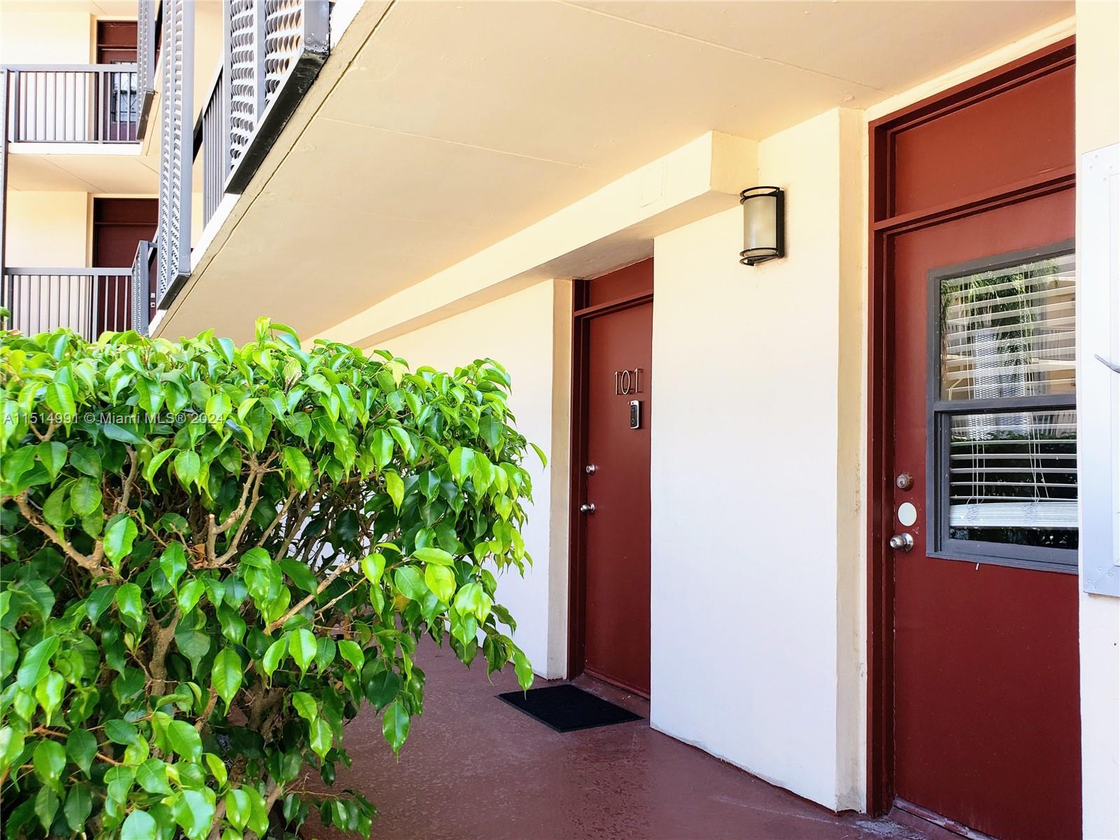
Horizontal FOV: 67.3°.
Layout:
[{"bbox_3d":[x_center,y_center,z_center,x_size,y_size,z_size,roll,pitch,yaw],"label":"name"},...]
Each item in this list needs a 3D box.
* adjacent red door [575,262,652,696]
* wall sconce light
[{"bbox_3d":[0.394,0.305,4.530,0.070,2.230,0.920,3,-4,-30],"label":"adjacent red door"},{"bbox_3d":[0.792,-0.774,3.372,0.123,0.270,0.176,3,-4,-30],"label":"wall sconce light"}]

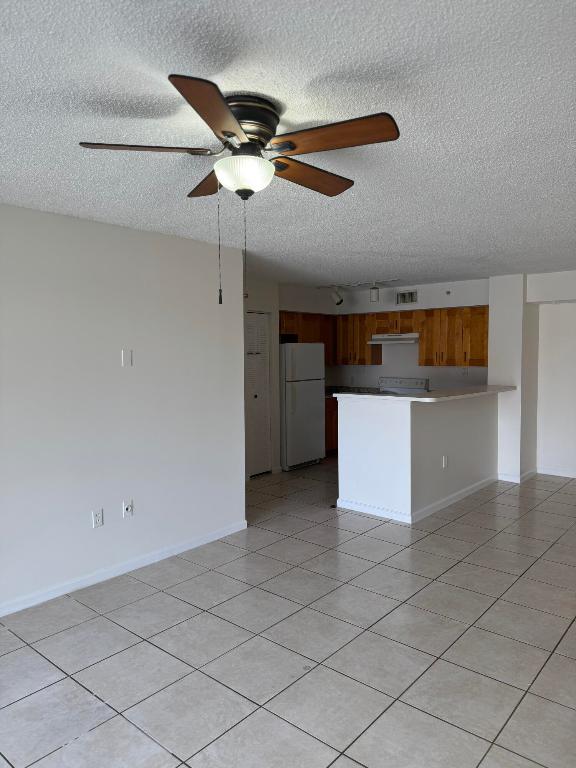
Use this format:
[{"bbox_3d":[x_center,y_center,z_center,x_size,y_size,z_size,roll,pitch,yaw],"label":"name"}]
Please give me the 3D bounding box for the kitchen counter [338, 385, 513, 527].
[{"bbox_3d":[1.549,0.619,5.705,1.032,1.129,2.233,2,4,41],"label":"kitchen counter"}]

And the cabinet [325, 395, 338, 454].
[{"bbox_3d":[0.402,0.628,8.023,0.600,0.880,0.571,2,4,41],"label":"cabinet"}]

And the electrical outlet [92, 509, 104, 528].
[{"bbox_3d":[-1.278,0.912,3.599,0.013,0.116,0.072,2,4,41],"label":"electrical outlet"}]

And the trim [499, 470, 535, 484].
[{"bbox_3d":[2.834,1.081,6.540,0.271,0.090,0.757,2,4,41],"label":"trim"}]

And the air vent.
[{"bbox_3d":[1.638,-1.201,7.348,0.340,0.203,0.030,2,4,41],"label":"air vent"}]

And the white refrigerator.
[{"bbox_3d":[-0.032,0.280,7.388,0.760,1.654,0.804,2,4,41],"label":"white refrigerator"}]

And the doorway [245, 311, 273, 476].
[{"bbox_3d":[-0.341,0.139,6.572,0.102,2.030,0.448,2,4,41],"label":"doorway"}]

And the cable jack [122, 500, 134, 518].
[{"bbox_3d":[-1.126,0.886,3.770,0.019,0.116,0.072,2,4,41],"label":"cable jack"}]

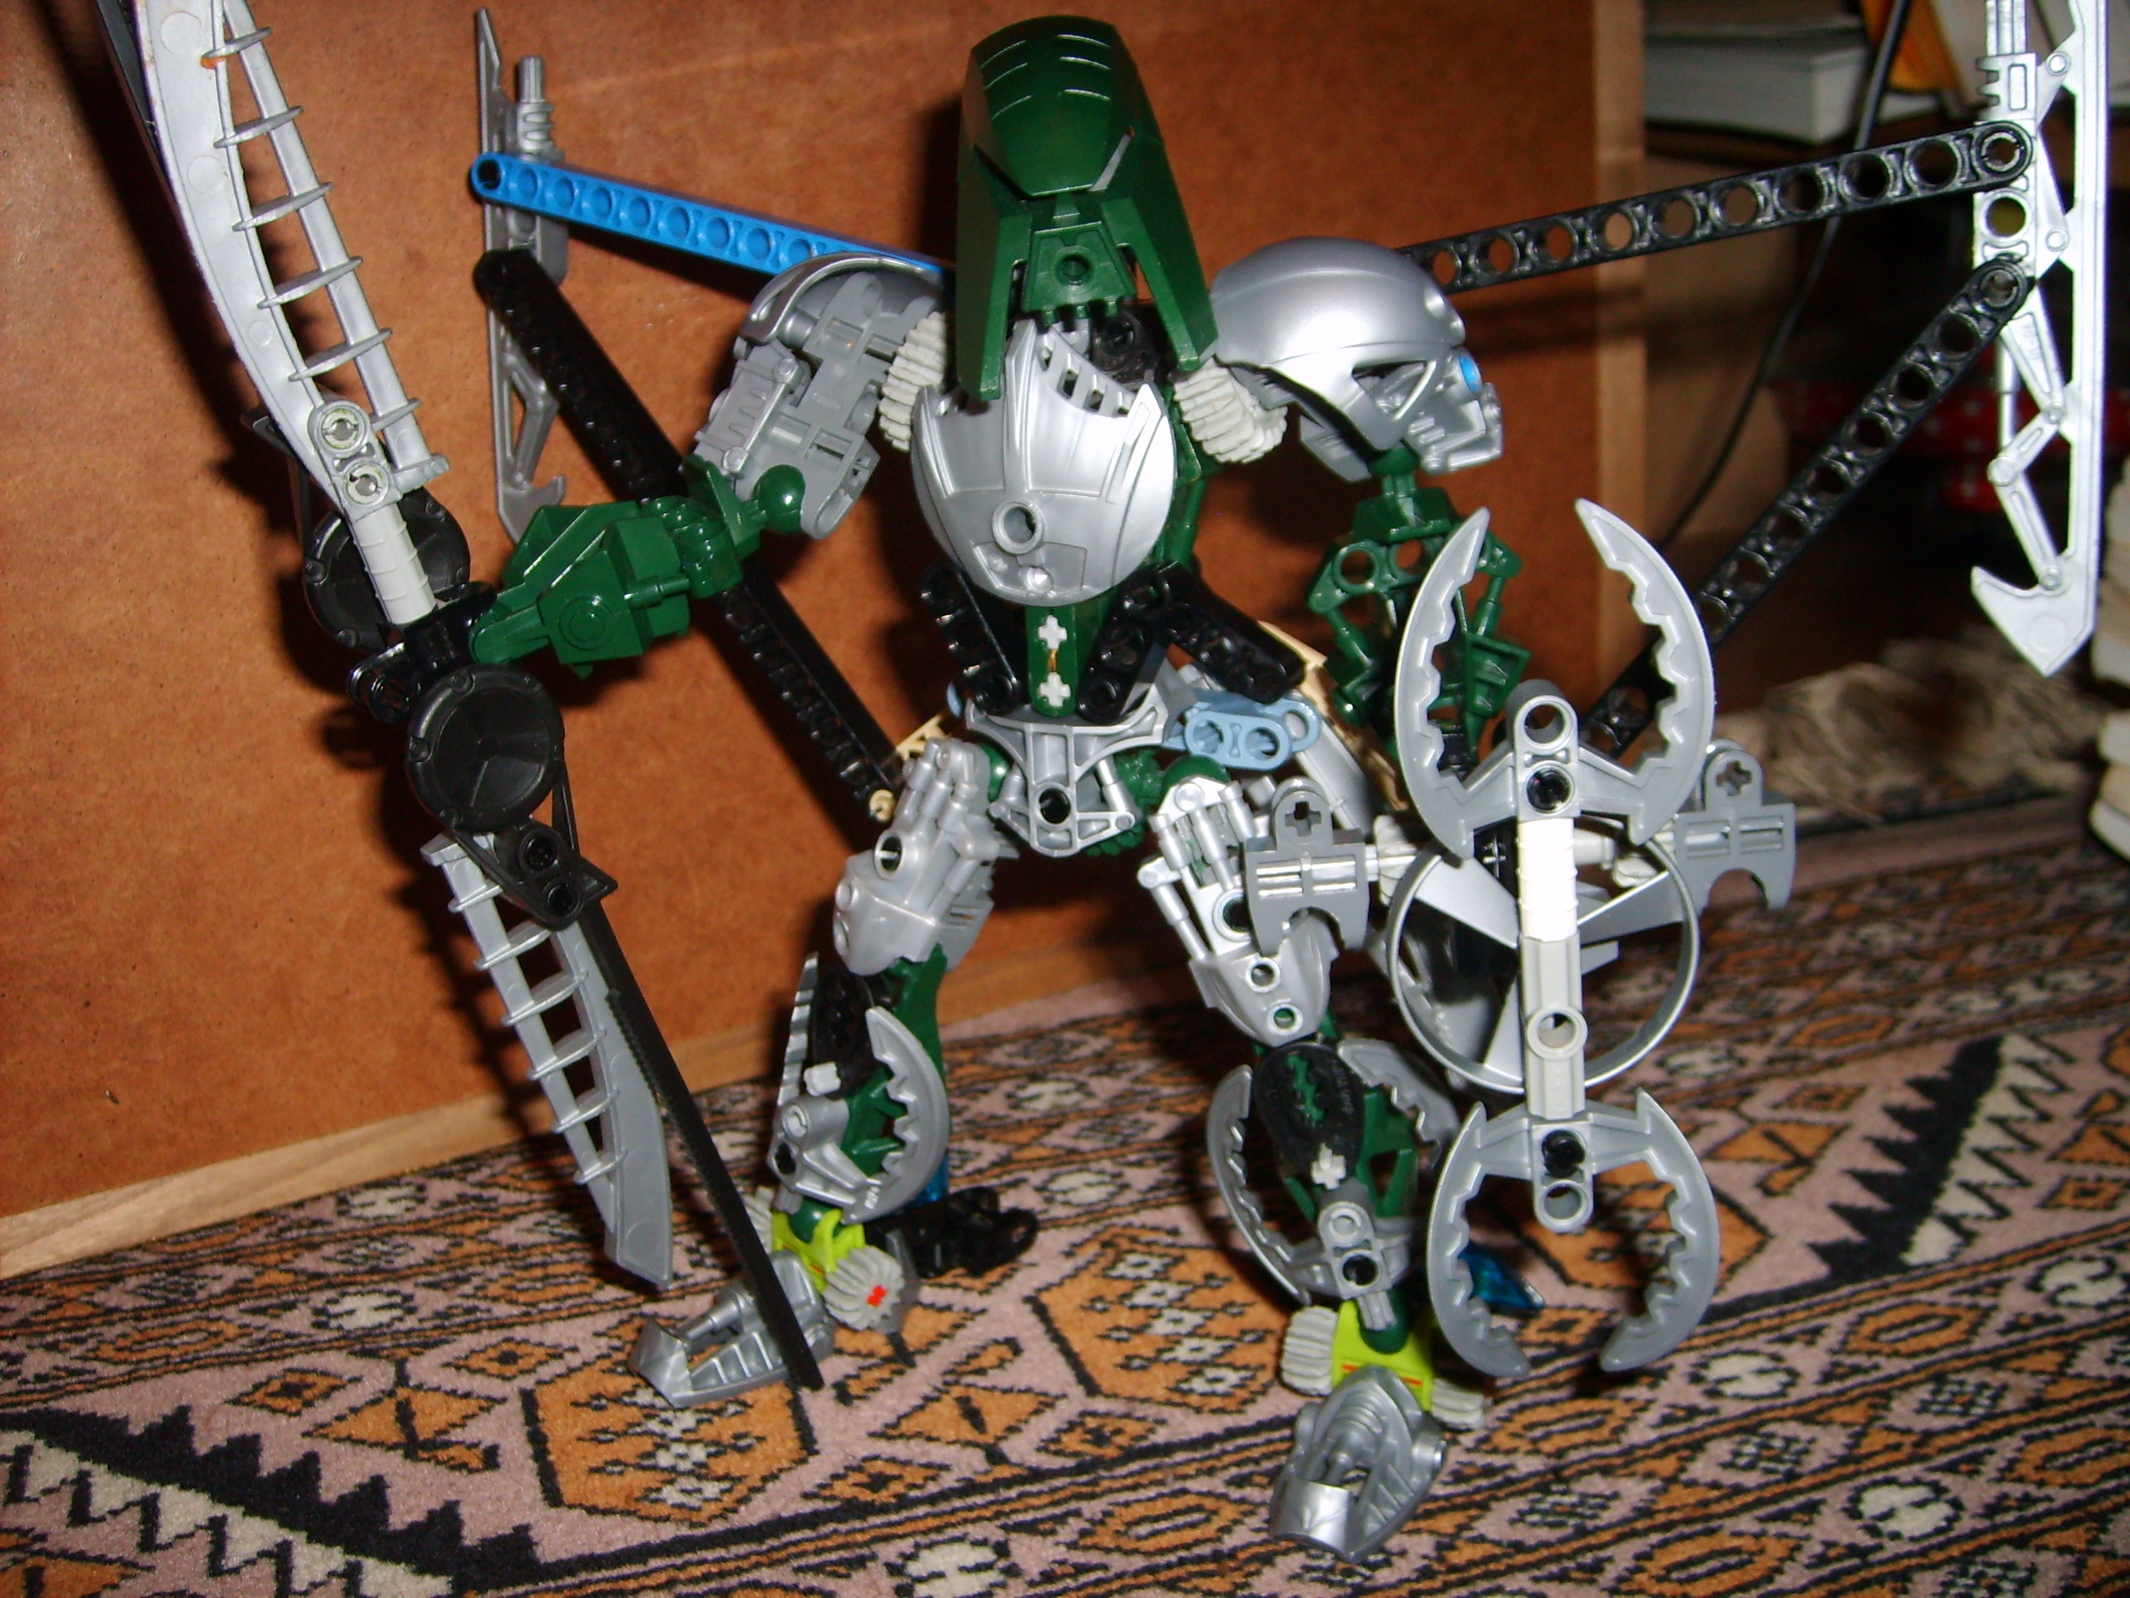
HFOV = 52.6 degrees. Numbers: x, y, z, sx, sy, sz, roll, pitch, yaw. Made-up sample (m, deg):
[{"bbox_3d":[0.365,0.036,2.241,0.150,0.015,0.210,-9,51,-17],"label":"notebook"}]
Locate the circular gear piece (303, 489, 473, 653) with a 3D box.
[{"bbox_3d":[-0.097,-0.032,0.307,0.023,0.023,0.006,-17,25,-28],"label":"circular gear piece"}]

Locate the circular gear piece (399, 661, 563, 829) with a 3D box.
[{"bbox_3d":[-0.082,-0.007,0.305,0.023,0.023,0.006,-17,25,-28],"label":"circular gear piece"}]

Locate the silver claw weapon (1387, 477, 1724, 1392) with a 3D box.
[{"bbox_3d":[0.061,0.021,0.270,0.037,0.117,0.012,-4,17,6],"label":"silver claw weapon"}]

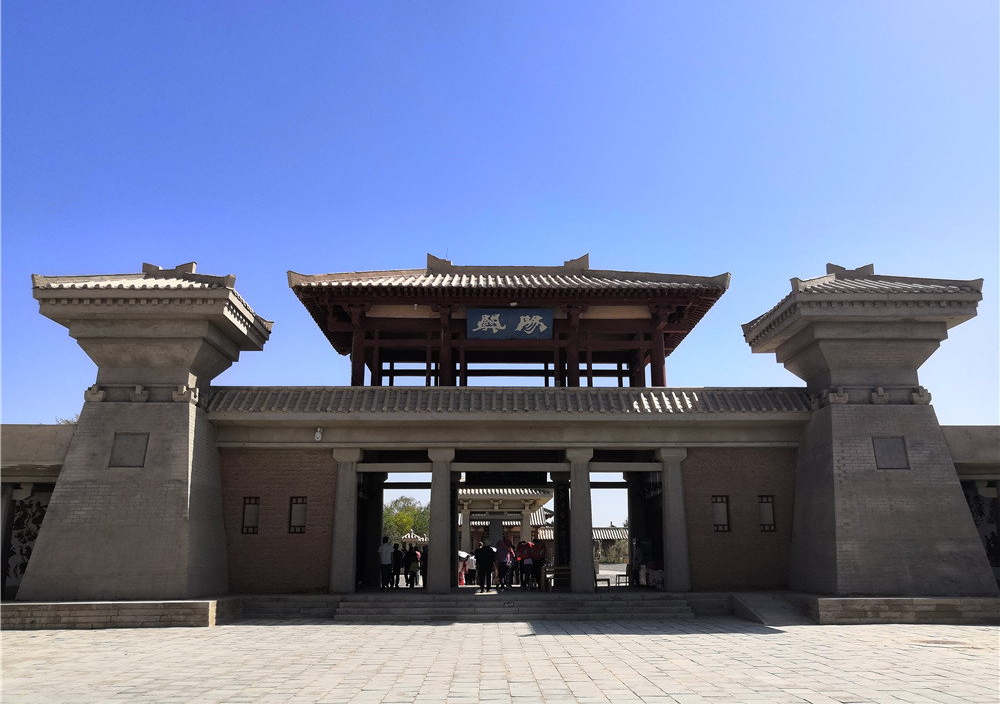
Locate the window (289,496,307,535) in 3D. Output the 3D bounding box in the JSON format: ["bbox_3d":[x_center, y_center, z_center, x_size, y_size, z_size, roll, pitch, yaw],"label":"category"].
[{"bbox_3d":[-6.489,5.240,25.022,0.530,1.156,0.130,0,-15,-1],"label":"window"}]

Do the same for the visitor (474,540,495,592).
[{"bbox_3d":[-0.453,6.654,24.382,0.580,1.640,0.380,0,-15,-1],"label":"visitor"}]

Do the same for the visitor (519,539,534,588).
[{"bbox_3d":[0.934,7.522,27.510,0.550,1.660,0.420,0,-15,-1],"label":"visitor"}]

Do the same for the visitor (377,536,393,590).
[{"bbox_3d":[-4.002,7.443,27.534,0.520,1.760,0.340,0,-15,-1],"label":"visitor"}]

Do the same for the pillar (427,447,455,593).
[{"bbox_3d":[-1.827,5.228,24.305,0.800,4.368,0.760,0,-15,-1],"label":"pillar"}]

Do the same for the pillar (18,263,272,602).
[{"bbox_3d":[-10.721,2.093,23.798,5.739,10.239,4.331,0,-15,-1],"label":"pillar"}]

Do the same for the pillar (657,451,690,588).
[{"bbox_3d":[5.766,5.573,25.963,0.950,4.615,0.850,0,-15,-1],"label":"pillar"}]

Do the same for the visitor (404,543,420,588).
[{"bbox_3d":[-3.174,7.785,28.300,0.540,1.570,0.420,0,-15,-1],"label":"visitor"}]

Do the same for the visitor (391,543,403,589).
[{"bbox_3d":[-3.753,7.768,28.295,0.460,1.600,0.360,0,-15,-1],"label":"visitor"}]

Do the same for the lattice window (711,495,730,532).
[{"bbox_3d":[6.949,5.100,24.573,0.550,1.134,0.130,0,-15,-1],"label":"lattice window"}]

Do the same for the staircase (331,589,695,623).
[{"bbox_3d":[0.428,7.382,22.625,10.159,0.676,1.154,0,-15,-1],"label":"staircase"}]

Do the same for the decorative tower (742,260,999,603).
[{"bbox_3d":[11.768,2.171,24.944,5.821,10.648,4.465,0,-15,-1],"label":"decorative tower"}]

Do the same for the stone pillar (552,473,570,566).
[{"bbox_3d":[2.426,6.862,30.524,0.760,4.368,0.740,0,-15,-1],"label":"stone pillar"}]

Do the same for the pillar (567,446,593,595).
[{"bbox_3d":[2.539,5.231,24.385,0.800,4.368,0.760,0,-15,-1],"label":"pillar"}]

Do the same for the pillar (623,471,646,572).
[{"bbox_3d":[5.388,6.864,30.578,0.760,4.368,0.740,0,-15,-1],"label":"pillar"}]

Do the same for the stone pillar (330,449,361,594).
[{"bbox_3d":[-4.967,5.455,25.291,0.950,4.511,0.850,0,-15,-1],"label":"stone pillar"}]

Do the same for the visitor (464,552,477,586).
[{"bbox_3d":[-1.423,10.650,38.381,0.540,1.600,0.340,0,-15,-1],"label":"visitor"}]

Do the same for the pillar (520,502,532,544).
[{"bbox_3d":[1.846,13.207,54.892,0.800,5.163,0.800,0,-15,-1],"label":"pillar"}]

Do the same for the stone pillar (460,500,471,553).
[{"bbox_3d":[-2.509,13.943,57.647,0.680,4.950,0.680,0,-15,-1],"label":"stone pillar"}]

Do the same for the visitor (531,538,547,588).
[{"bbox_3d":[1.357,7.514,27.519,0.550,1.680,0.420,0,-15,-1],"label":"visitor"}]

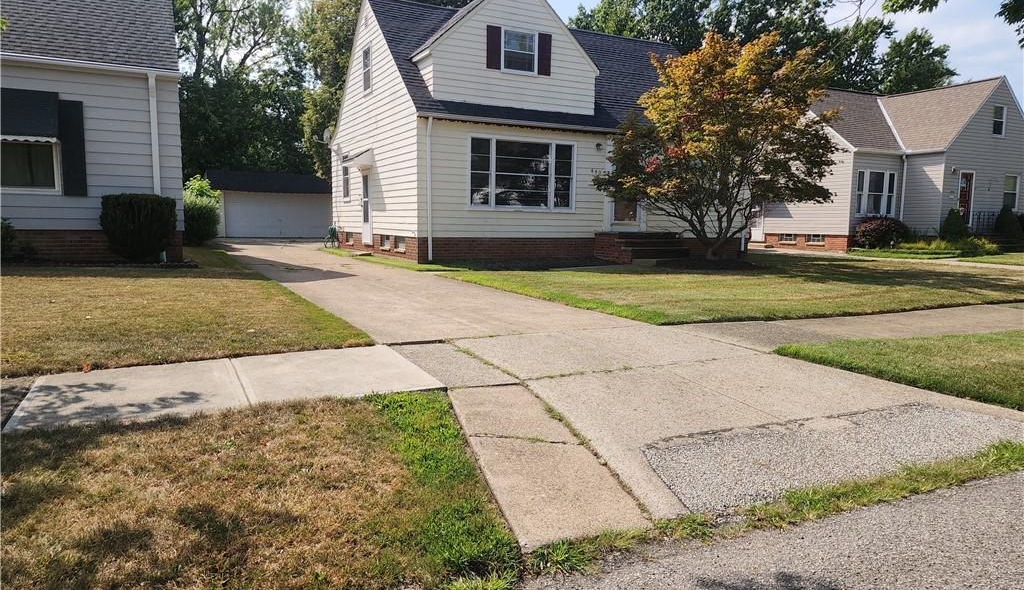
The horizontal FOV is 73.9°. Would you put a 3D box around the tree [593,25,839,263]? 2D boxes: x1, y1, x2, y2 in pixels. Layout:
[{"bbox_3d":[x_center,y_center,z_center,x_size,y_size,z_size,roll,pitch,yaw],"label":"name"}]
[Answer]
[{"bbox_3d":[5.055,-3.664,16.900,5.900,5.750,5.700,-2,7,-27],"label":"tree"}]

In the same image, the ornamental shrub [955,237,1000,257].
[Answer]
[{"bbox_3d":[14.261,-1.467,20.800,1.300,0.620,1.100,-2,7,-27],"label":"ornamental shrub"}]

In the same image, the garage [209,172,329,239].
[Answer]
[{"bbox_3d":[-12.720,-4.763,35.861,6.200,3.277,6.650,-2,7,-27],"label":"garage"}]

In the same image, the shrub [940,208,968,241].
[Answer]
[{"bbox_3d":[14.275,-2.134,22.000,1.020,1.360,1.020,-2,7,-27],"label":"shrub"}]

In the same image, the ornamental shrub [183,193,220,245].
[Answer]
[{"bbox_3d":[-9.876,-2.375,21.400,1.420,1.650,1.400,-2,7,-27],"label":"ornamental shrub"}]

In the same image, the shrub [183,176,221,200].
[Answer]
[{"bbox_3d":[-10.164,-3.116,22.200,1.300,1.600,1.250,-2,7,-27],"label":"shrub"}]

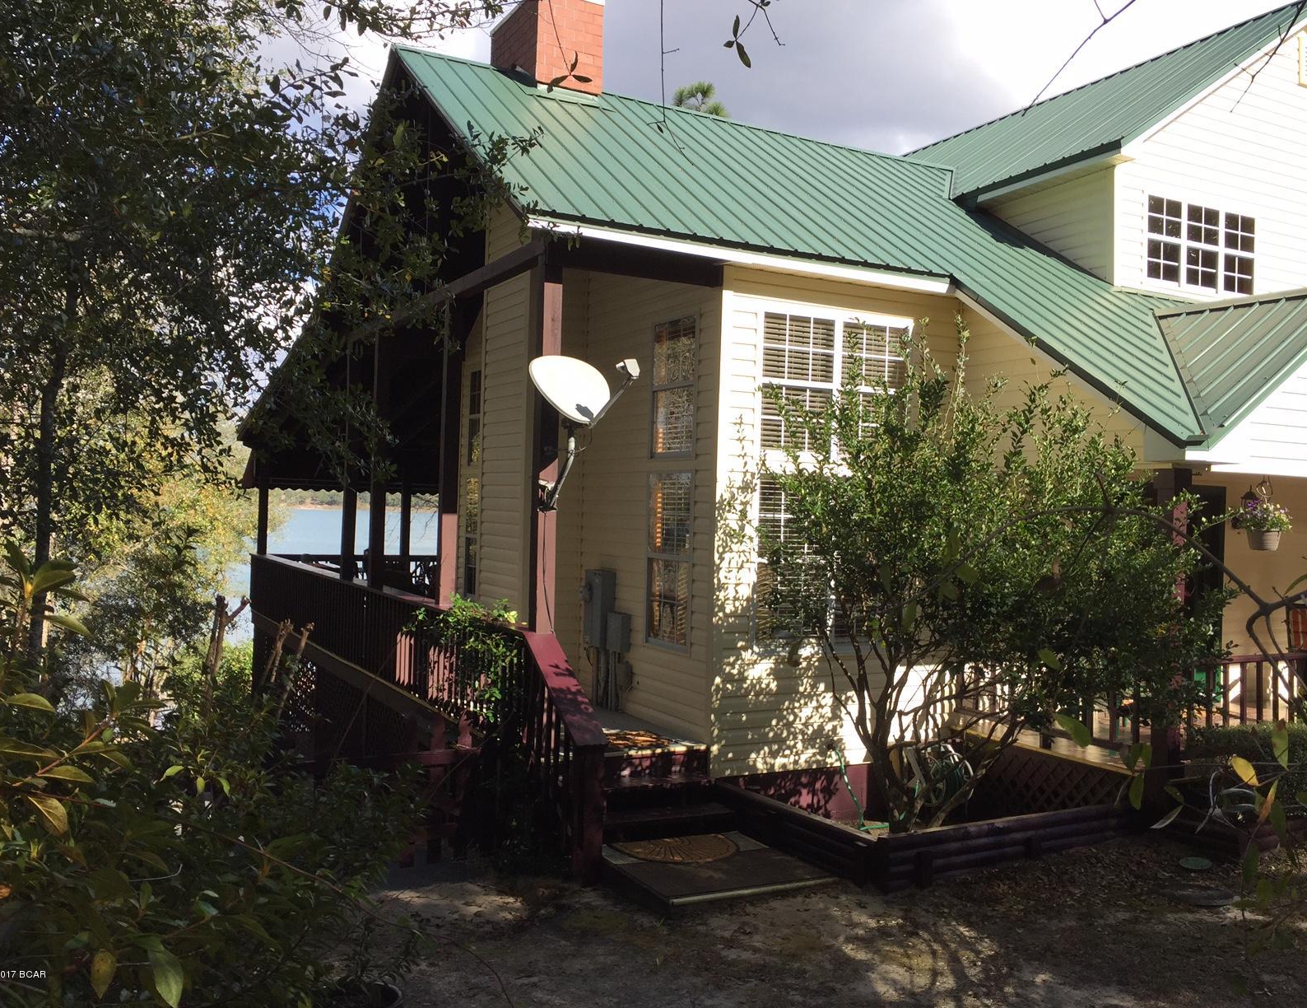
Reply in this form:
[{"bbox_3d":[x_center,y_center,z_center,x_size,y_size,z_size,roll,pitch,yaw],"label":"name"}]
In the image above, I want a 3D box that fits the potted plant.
[{"bbox_3d":[4.460,0.140,8.250,0.380,0.400,0.380,2,0,28],"label":"potted plant"}]

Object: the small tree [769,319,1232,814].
[{"bbox_3d":[2.330,0.530,7.750,3.200,3.550,2.800,2,0,0],"label":"small tree"}]

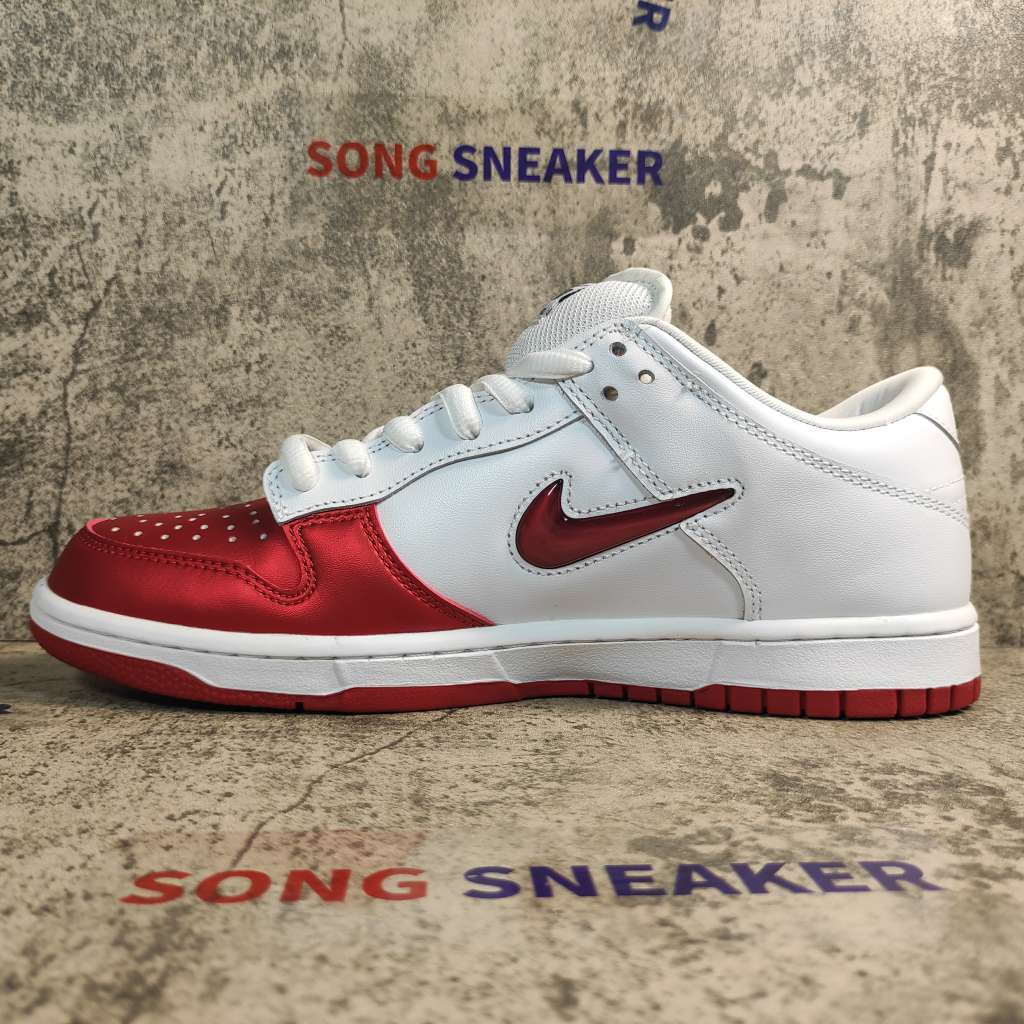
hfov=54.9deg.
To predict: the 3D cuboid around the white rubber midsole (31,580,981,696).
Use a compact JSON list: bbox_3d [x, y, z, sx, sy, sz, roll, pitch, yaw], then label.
[{"bbox_3d":[-0.006,0.035,0.320,0.299,0.029,0.107,1,3,4],"label":"white rubber midsole"}]

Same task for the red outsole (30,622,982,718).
[{"bbox_3d":[-0.006,0.044,0.321,0.299,0.021,0.107,1,3,4],"label":"red outsole"}]

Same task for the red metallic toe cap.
[{"bbox_3d":[-0.076,0.013,0.324,0.145,0.039,0.101,1,3,4],"label":"red metallic toe cap"}]

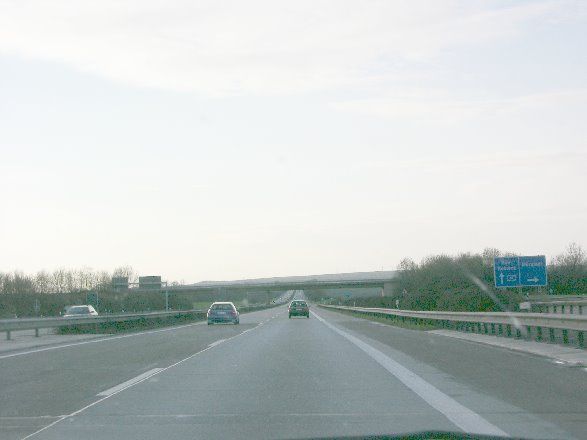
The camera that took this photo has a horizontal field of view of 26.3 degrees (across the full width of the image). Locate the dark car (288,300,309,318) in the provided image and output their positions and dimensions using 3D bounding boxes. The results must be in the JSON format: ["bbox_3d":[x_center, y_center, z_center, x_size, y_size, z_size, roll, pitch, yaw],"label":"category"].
[{"bbox_3d":[0.508,7.600,106.300,1.670,1.440,4.000,0,-4,0],"label":"dark car"}]

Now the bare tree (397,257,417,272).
[{"bbox_3d":[21.166,10.677,235.000,4.600,8.000,4.600,0,-4,0],"label":"bare tree"}]

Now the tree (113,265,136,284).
[{"bbox_3d":[-45.799,17.344,340.000,7.000,11.000,7.000,0,-4,0],"label":"tree"}]

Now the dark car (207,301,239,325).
[{"bbox_3d":[-4.042,5.495,73.500,1.690,1.370,4.200,0,-4,0],"label":"dark car"}]

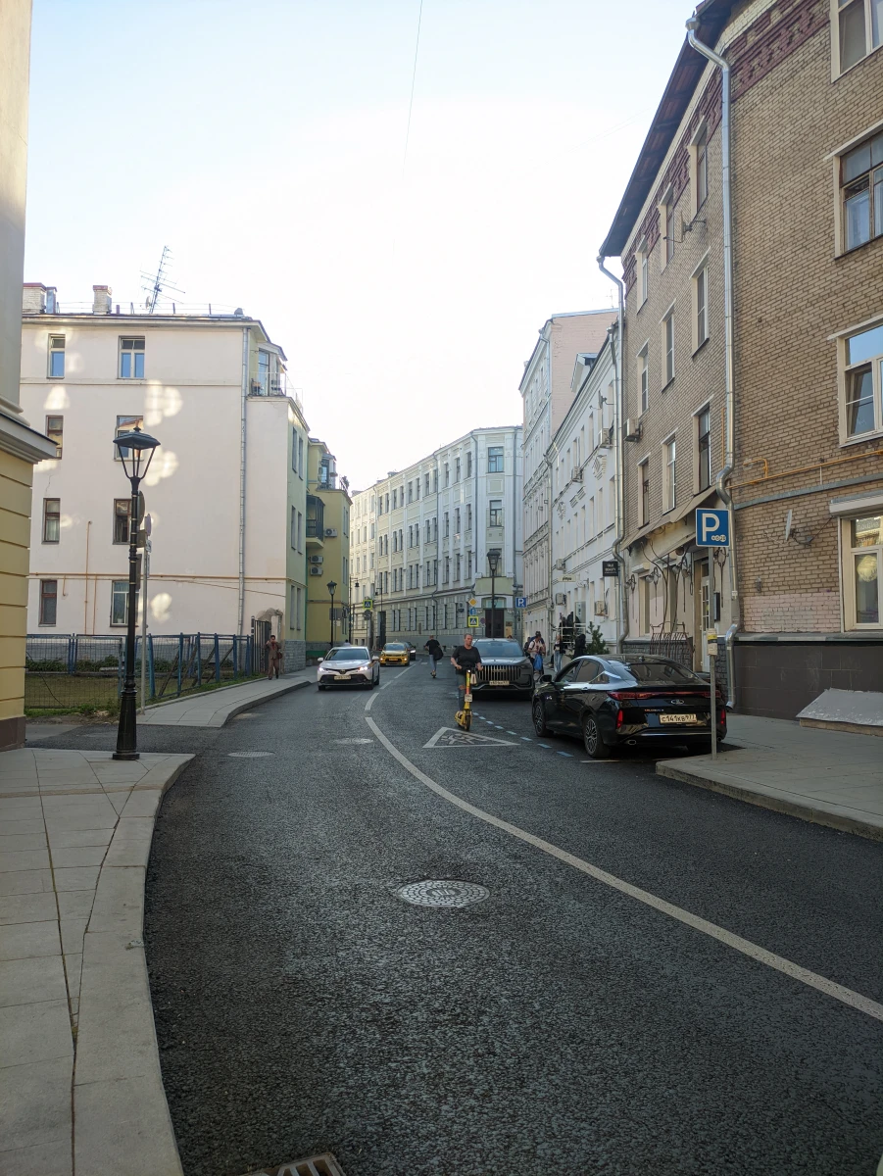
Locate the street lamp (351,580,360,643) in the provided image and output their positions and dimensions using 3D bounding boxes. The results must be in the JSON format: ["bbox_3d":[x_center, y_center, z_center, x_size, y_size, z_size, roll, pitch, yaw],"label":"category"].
[{"bbox_3d":[-5.823,2.121,56.972,0.680,5.770,0.300,0,-3,0],"label":"street lamp"}]

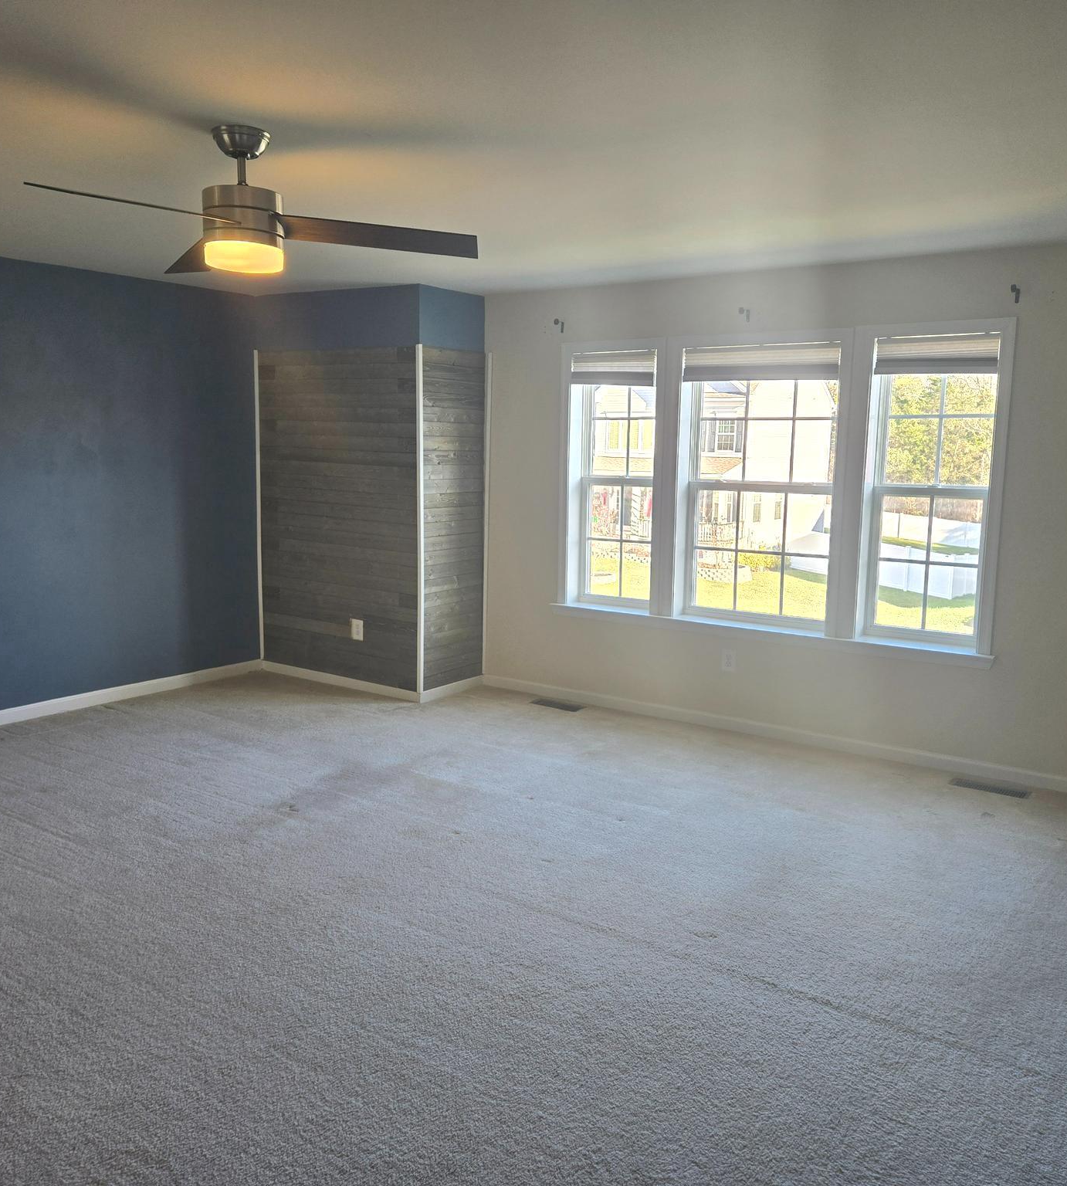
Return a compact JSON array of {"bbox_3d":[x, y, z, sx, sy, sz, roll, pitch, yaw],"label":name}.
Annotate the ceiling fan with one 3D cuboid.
[{"bbox_3d":[-0.876,-1.130,2.972,1.240,0.370,1.140,5,9,27],"label":"ceiling fan"}]

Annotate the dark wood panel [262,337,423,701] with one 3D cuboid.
[{"bbox_3d":[-1.219,-0.468,6.436,1.354,2.006,0.030,6,10,35],"label":"dark wood panel"}]

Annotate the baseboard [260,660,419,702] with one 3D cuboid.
[{"bbox_3d":[-1.229,0.555,6.576,1.400,0.066,0.020,6,10,35],"label":"baseboard"}]

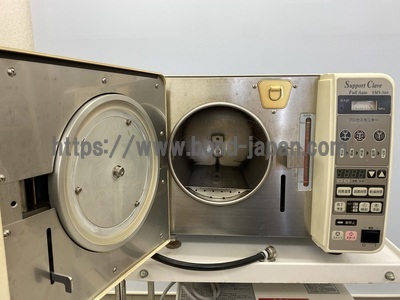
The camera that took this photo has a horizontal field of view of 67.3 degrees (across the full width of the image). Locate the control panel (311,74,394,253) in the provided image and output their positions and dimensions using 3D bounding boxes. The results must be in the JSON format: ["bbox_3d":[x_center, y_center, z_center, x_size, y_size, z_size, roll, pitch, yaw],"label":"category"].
[{"bbox_3d":[0.296,0.025,0.592,0.106,0.333,0.085,0,6,3],"label":"control panel"}]

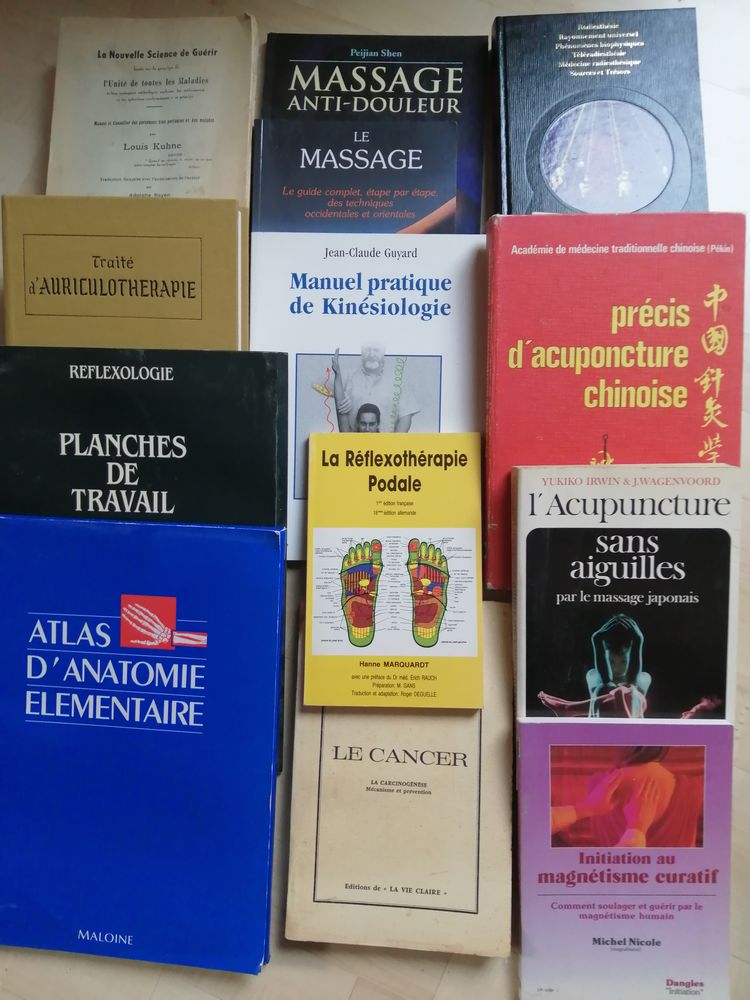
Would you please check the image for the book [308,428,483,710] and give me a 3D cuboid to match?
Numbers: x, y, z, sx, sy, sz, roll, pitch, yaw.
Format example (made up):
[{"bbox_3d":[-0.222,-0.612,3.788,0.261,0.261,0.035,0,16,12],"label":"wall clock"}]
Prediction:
[{"bbox_3d":[0.013,0.044,0.492,0.114,0.012,0.177,0,83,3],"label":"book"}]

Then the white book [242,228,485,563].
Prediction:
[{"bbox_3d":[-0.004,-0.069,0.512,0.160,0.014,0.221,1,90,0],"label":"white book"}]

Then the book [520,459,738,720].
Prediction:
[{"bbox_3d":[0.158,0.084,0.478,0.135,0.020,0.210,0,93,2],"label":"book"}]

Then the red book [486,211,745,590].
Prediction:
[{"bbox_3d":[0.152,-0.061,0.488,0.158,0.028,0.236,0,93,1],"label":"red book"}]

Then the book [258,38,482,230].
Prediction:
[{"bbox_3d":[-0.004,-0.222,0.547,0.163,0.016,0.240,3,83,3],"label":"book"}]

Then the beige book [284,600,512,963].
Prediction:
[{"bbox_3d":[0.018,0.173,0.491,0.140,0.019,0.212,0,80,7],"label":"beige book"}]

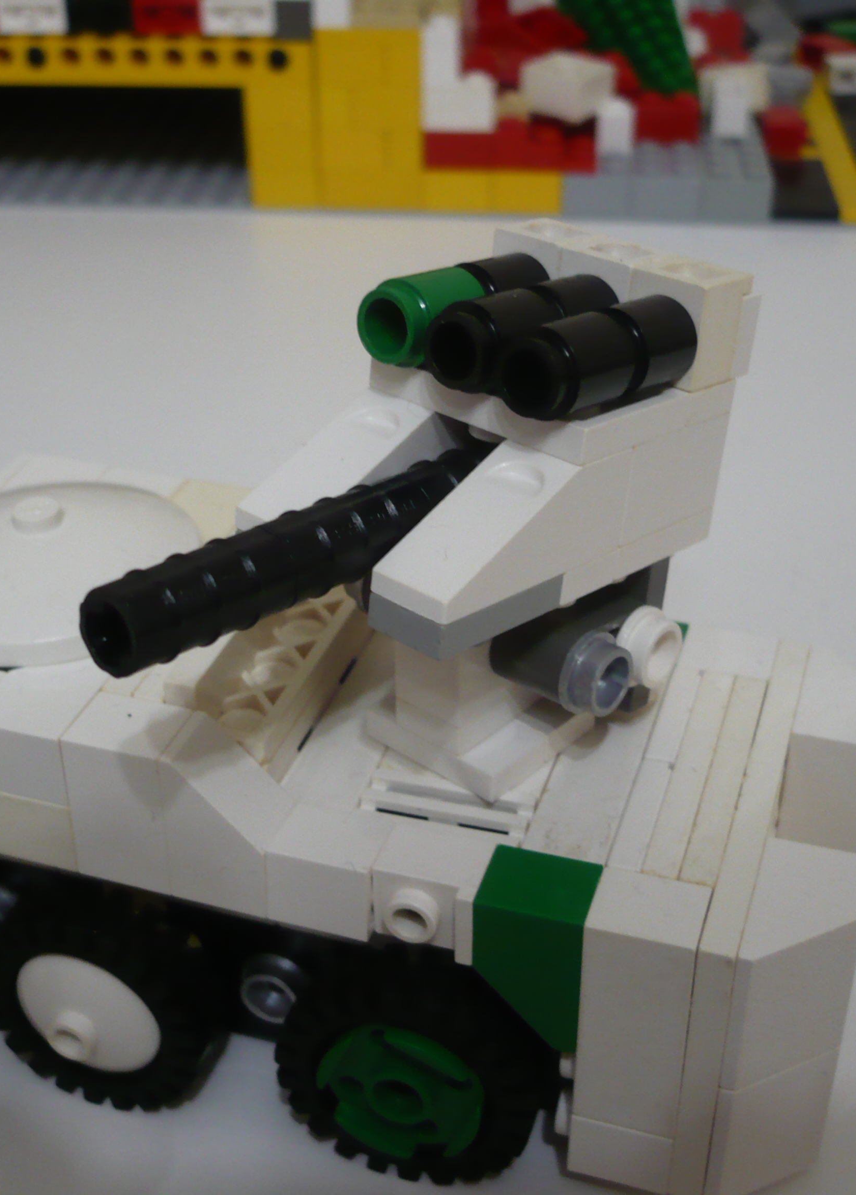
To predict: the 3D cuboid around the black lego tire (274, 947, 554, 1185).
[{"bbox_3d":[-0.001,0.045,0.156,0.025,0.025,0.008,10,34,15],"label":"black lego tire"}]

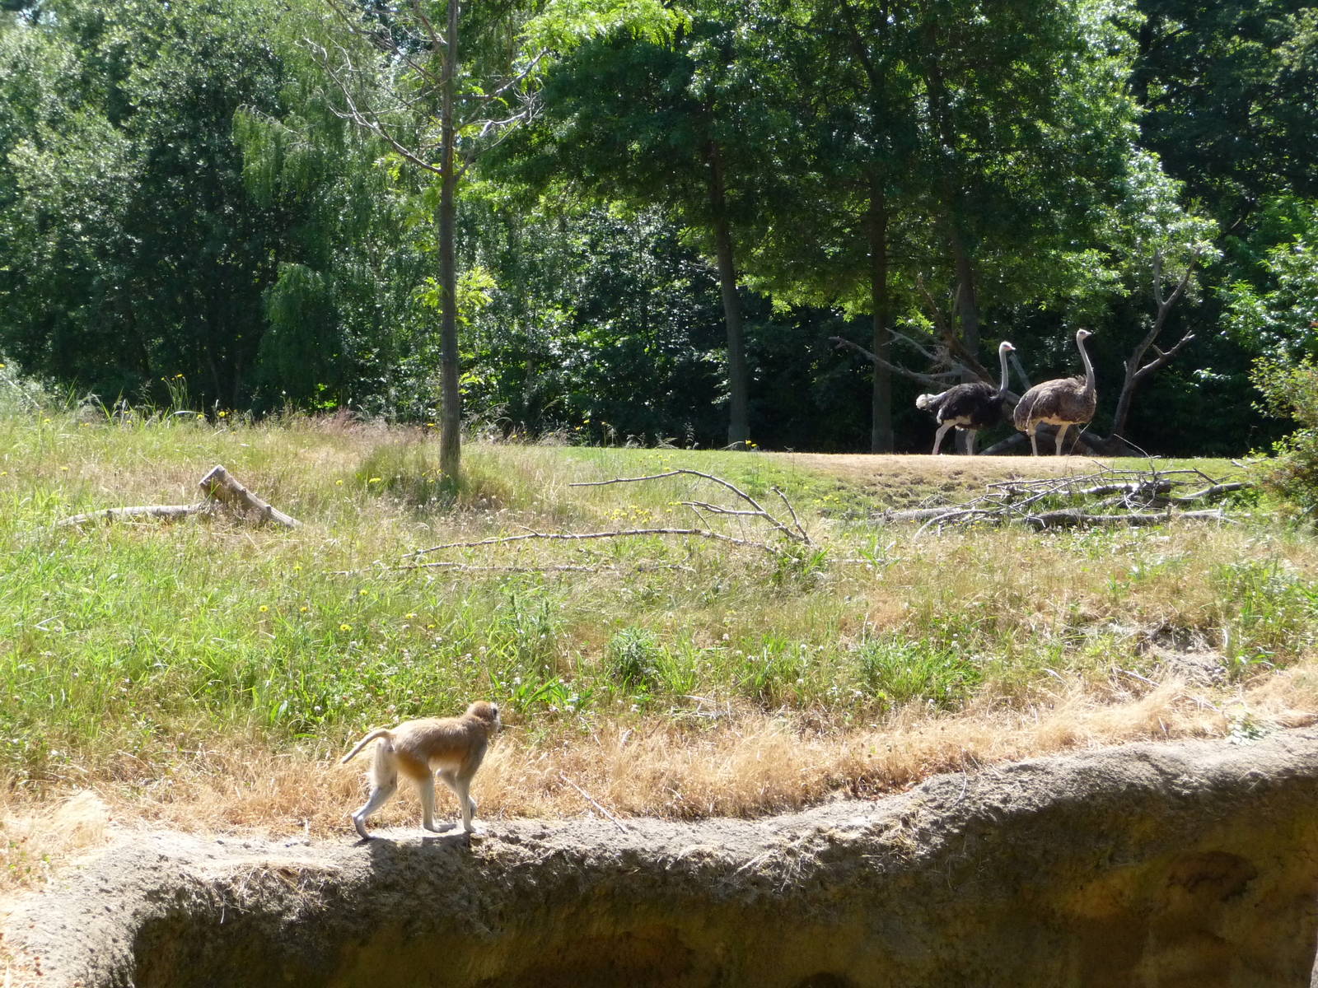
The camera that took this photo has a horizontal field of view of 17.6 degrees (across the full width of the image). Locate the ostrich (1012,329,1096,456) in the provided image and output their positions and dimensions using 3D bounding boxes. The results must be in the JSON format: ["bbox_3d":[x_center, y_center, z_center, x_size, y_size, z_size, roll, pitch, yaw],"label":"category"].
[{"bbox_3d":[5.756,-1.415,62.000,1.200,2.000,0.620,0,3,9],"label":"ostrich"}]

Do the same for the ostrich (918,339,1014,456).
[{"bbox_3d":[4.469,-1.325,62.000,1.450,1.820,0.600,0,2,0],"label":"ostrich"}]

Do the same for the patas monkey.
[{"bbox_3d":[-1.051,1.217,18.800,0.760,0.600,0.200,-1,3,-29],"label":"patas monkey"}]

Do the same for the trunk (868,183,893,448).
[{"bbox_3d":[3.582,-2.841,69.000,0.350,4.600,0.350,-1,2,0],"label":"trunk"}]

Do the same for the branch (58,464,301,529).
[{"bbox_3d":[-4.384,0.024,39.000,2.200,0.520,0.600,0,2,0],"label":"branch"}]

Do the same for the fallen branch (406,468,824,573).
[{"bbox_3d":[-0.398,0.218,34.000,3.250,0.700,1.200,0,2,0],"label":"fallen branch"}]

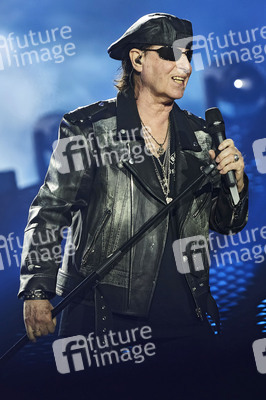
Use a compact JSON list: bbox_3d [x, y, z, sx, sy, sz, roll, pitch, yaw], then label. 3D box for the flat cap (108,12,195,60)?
[{"bbox_3d":[0.046,-0.430,5.500,0.250,0.125,0.210,-13,-12,36],"label":"flat cap"}]

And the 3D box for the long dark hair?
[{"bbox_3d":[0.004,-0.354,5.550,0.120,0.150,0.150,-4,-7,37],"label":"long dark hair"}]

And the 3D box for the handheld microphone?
[{"bbox_3d":[0.233,-0.113,5.400,0.050,0.265,0.050,-12,-3,-17],"label":"handheld microphone"}]

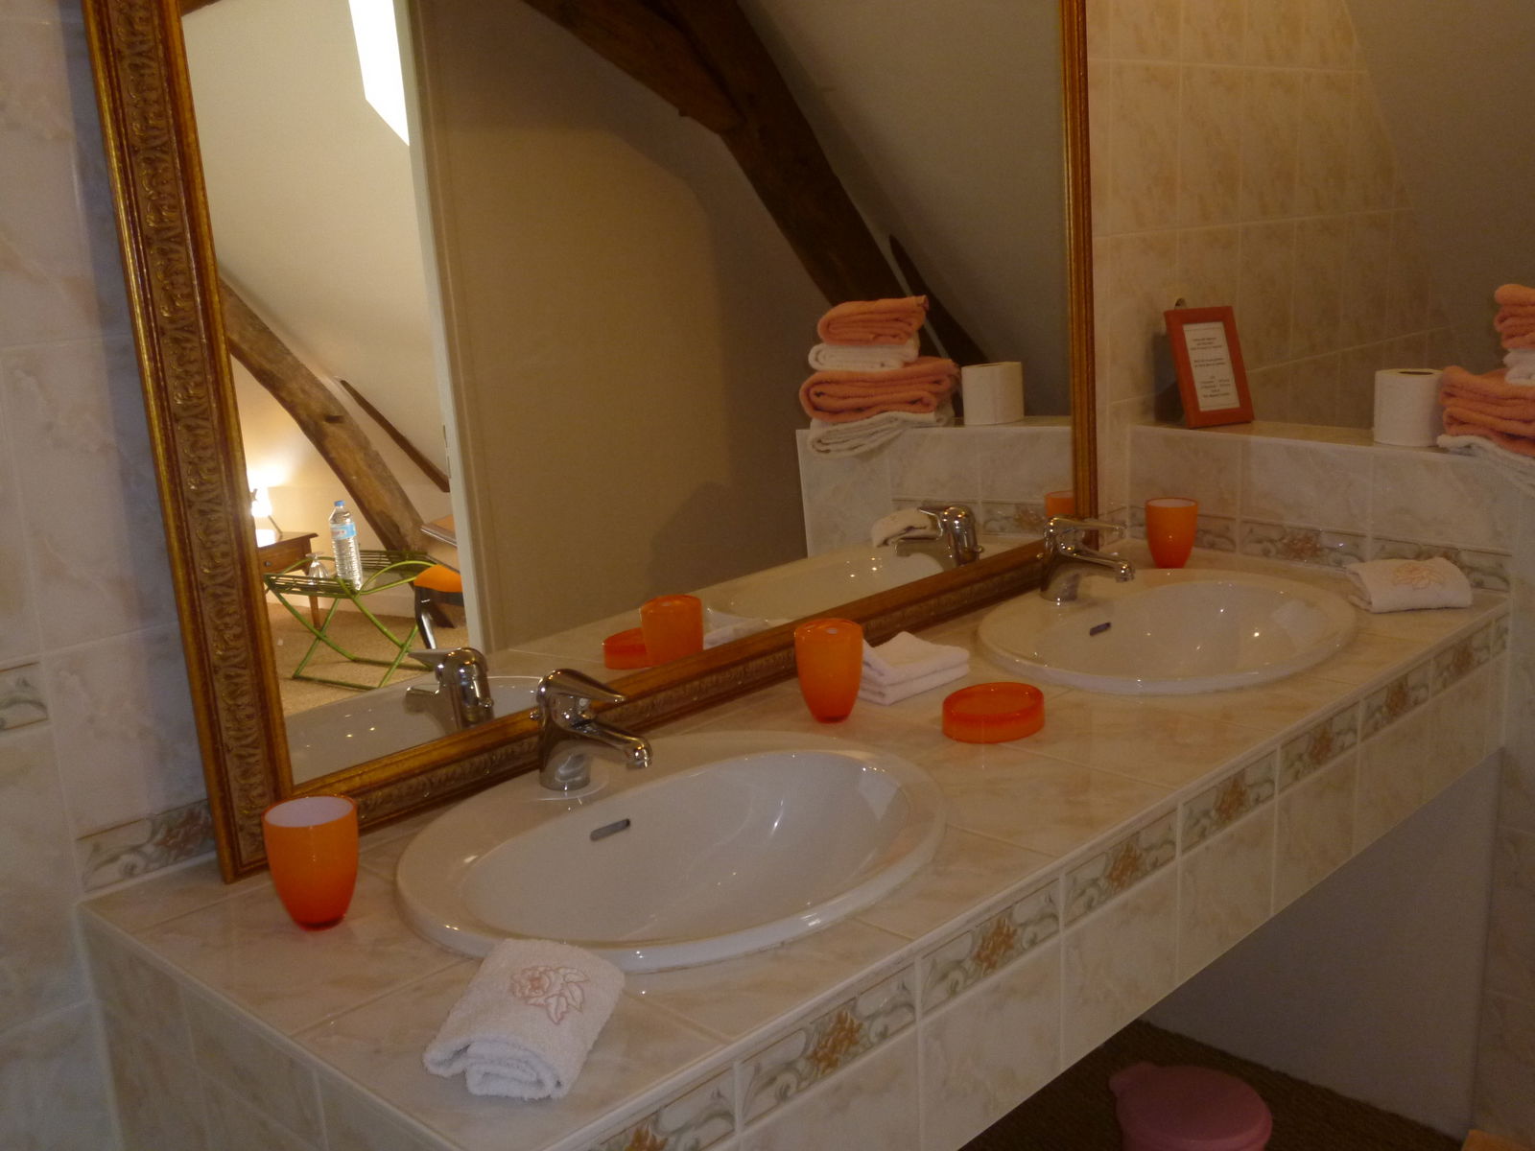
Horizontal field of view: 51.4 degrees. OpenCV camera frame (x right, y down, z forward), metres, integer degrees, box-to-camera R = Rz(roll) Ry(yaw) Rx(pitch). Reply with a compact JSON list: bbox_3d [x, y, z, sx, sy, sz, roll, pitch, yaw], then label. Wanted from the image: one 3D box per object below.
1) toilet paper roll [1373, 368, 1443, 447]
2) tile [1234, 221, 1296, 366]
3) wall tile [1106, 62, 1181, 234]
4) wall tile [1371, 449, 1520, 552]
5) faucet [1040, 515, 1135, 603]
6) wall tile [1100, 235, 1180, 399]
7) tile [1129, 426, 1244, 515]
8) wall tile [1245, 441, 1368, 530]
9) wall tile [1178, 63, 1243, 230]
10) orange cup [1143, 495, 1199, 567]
[{"bbox_3d":[0.920,-0.240,2.278,0.102,0.097,0.102,11,19,43],"label":"toilet paper roll"},{"bbox_3d":[0.859,-0.483,2.760,0.010,0.248,0.198,11,19,43],"label":"tile"},{"bbox_3d":[0.572,-0.646,2.423,0.010,0.248,0.198,11,19,43],"label":"wall tile"},{"bbox_3d":[0.924,-0.103,2.184,0.195,0.119,0.010,11,19,43],"label":"wall tile"},{"bbox_3d":[0.424,-0.019,2.103,0.155,0.117,0.050,11,19,43],"label":"faucet"},{"bbox_3d":[0.582,-0.404,2.483,0.010,0.248,0.198,11,19,43],"label":"wall tile"},{"bbox_3d":[0.641,-0.158,2.451,0.188,0.119,0.010,11,19,43],"label":"tile"},{"bbox_3d":[0.781,-0.131,2.319,0.198,0.119,0.010,11,19,43],"label":"wall tile"},{"bbox_3d":[0.711,-0.686,2.561,0.010,0.248,0.198,11,19,43],"label":"wall tile"},{"bbox_3d":[0.596,-0.059,2.356,0.078,0.099,0.078,-2,14,1],"label":"orange cup"}]

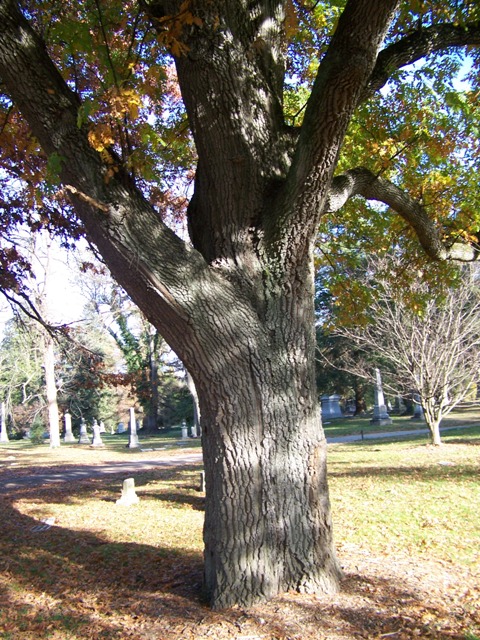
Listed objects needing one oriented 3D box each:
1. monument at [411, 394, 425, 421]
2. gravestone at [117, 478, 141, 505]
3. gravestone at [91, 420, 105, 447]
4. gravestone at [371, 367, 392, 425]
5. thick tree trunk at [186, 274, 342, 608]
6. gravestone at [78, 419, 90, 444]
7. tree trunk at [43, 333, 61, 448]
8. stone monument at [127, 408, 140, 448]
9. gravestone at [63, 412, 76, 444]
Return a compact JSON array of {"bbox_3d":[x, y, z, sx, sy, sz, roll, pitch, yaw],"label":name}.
[{"bbox_3d":[11.051,5.402,40.184,0.550,1.700,0.550,0,-8,-27],"label":"monument"},{"bbox_3d":[-1.982,3.033,11.466,0.330,0.470,0.280,2,-9,-35],"label":"gravestone"},{"bbox_3d":[-7.199,5.731,32.855,0.530,1.380,0.530,0,-8,-27],"label":"gravestone"},{"bbox_3d":[8.060,4.395,36.888,0.720,3.130,0.720,0,-8,-27],"label":"gravestone"},{"bbox_3d":[0.189,0.993,6.101,1.230,2.900,1.180,-4,-8,1],"label":"thick tree trunk"},{"bbox_3d":[-8.754,6.286,36.598,0.530,1.430,0.530,0,-8,-27],"label":"gravestone"},{"bbox_3d":[-10.115,3.818,34.811,0.570,6.000,0.570,-4,-8,0],"label":"tree trunk"},{"bbox_3d":[-4.795,4.911,29.328,0.450,1.750,0.450,0,-8,-27],"label":"stone monument"},{"bbox_3d":[-10.532,6.636,40.079,0.580,1.850,0.580,0,-8,-27],"label":"gravestone"}]

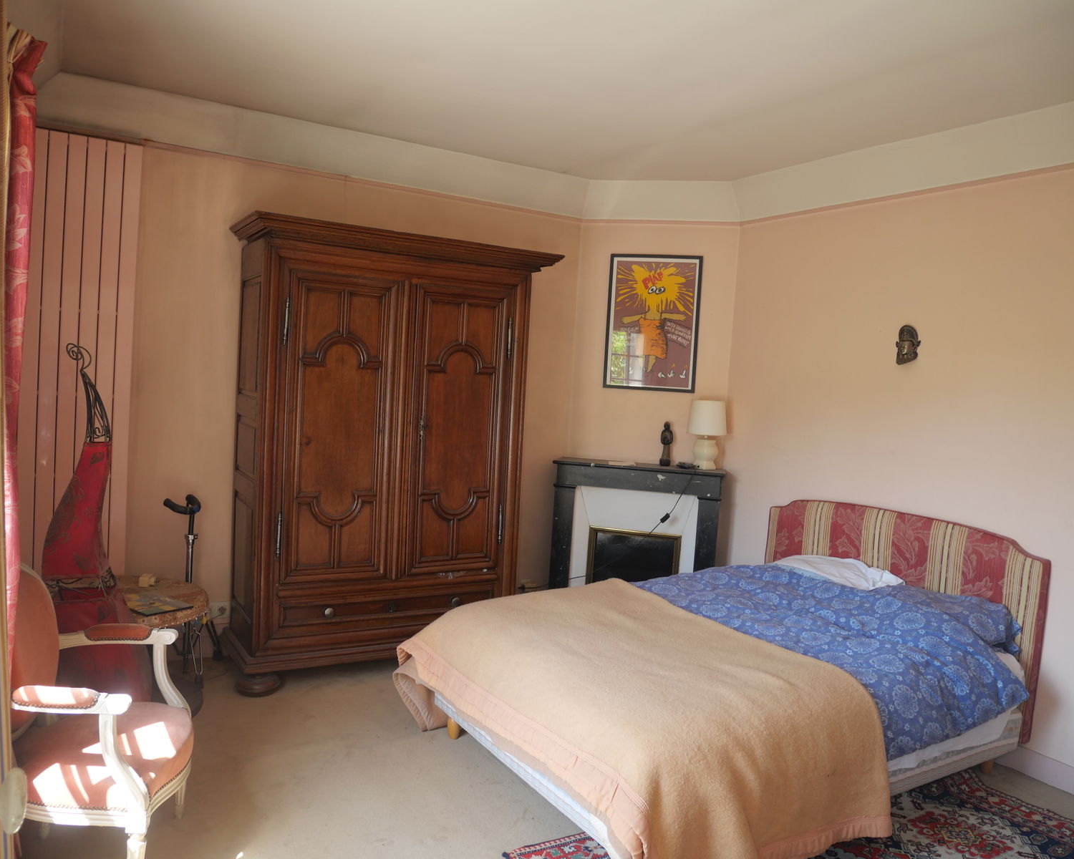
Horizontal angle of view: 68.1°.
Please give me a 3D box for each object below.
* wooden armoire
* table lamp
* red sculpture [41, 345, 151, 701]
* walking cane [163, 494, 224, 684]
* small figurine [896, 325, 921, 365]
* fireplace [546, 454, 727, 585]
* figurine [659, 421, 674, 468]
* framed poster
[{"bbox_3d":[-0.746,0.141,4.107,1.570,2.195,0.570,2,3,-28],"label":"wooden armoire"},{"bbox_3d":[0.995,0.036,4.638,0.235,0.415,0.235,4,3,13],"label":"table lamp"},{"bbox_3d":[-1.684,0.451,3.112,0.380,1.560,0.340,2,3,-28],"label":"red sculpture"},{"bbox_3d":[-1.675,0.759,3.835,0.340,0.880,0.350,2,3,-28],"label":"walking cane"},{"bbox_3d":[1.763,-0.404,3.785,0.065,0.190,0.120,1,4,-35],"label":"small figurine"},{"bbox_3d":[0.578,0.750,4.758,1.000,1.070,0.260,4,3,13],"label":"fireplace"},{"bbox_3d":[0.773,0.090,4.743,0.074,0.270,0.072,4,3,13],"label":"figurine"},{"bbox_3d":[0.699,-0.643,4.796,0.555,0.815,0.025,4,3,13],"label":"framed poster"}]

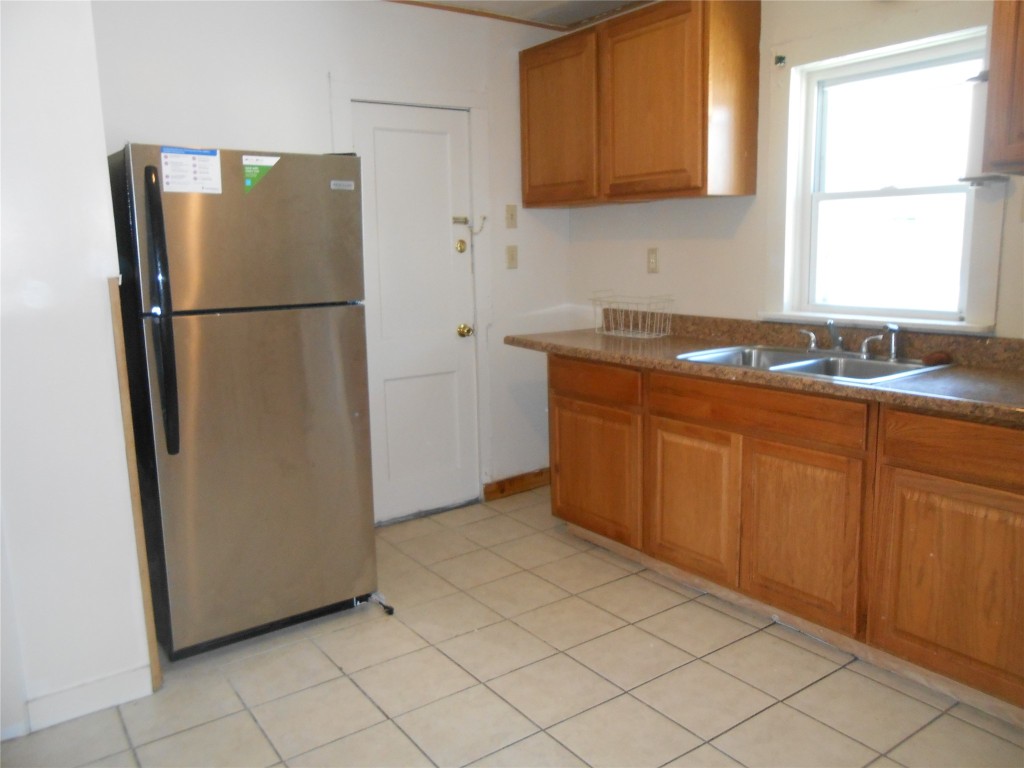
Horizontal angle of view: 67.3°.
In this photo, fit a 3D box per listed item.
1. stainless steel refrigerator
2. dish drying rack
[{"bbox_3d":[-1.018,0.025,2.895,0.743,1.678,0.765,-8,11,-35],"label":"stainless steel refrigerator"},{"bbox_3d":[0.584,-0.335,3.748,0.195,0.200,0.380,-8,11,-35],"label":"dish drying rack"}]

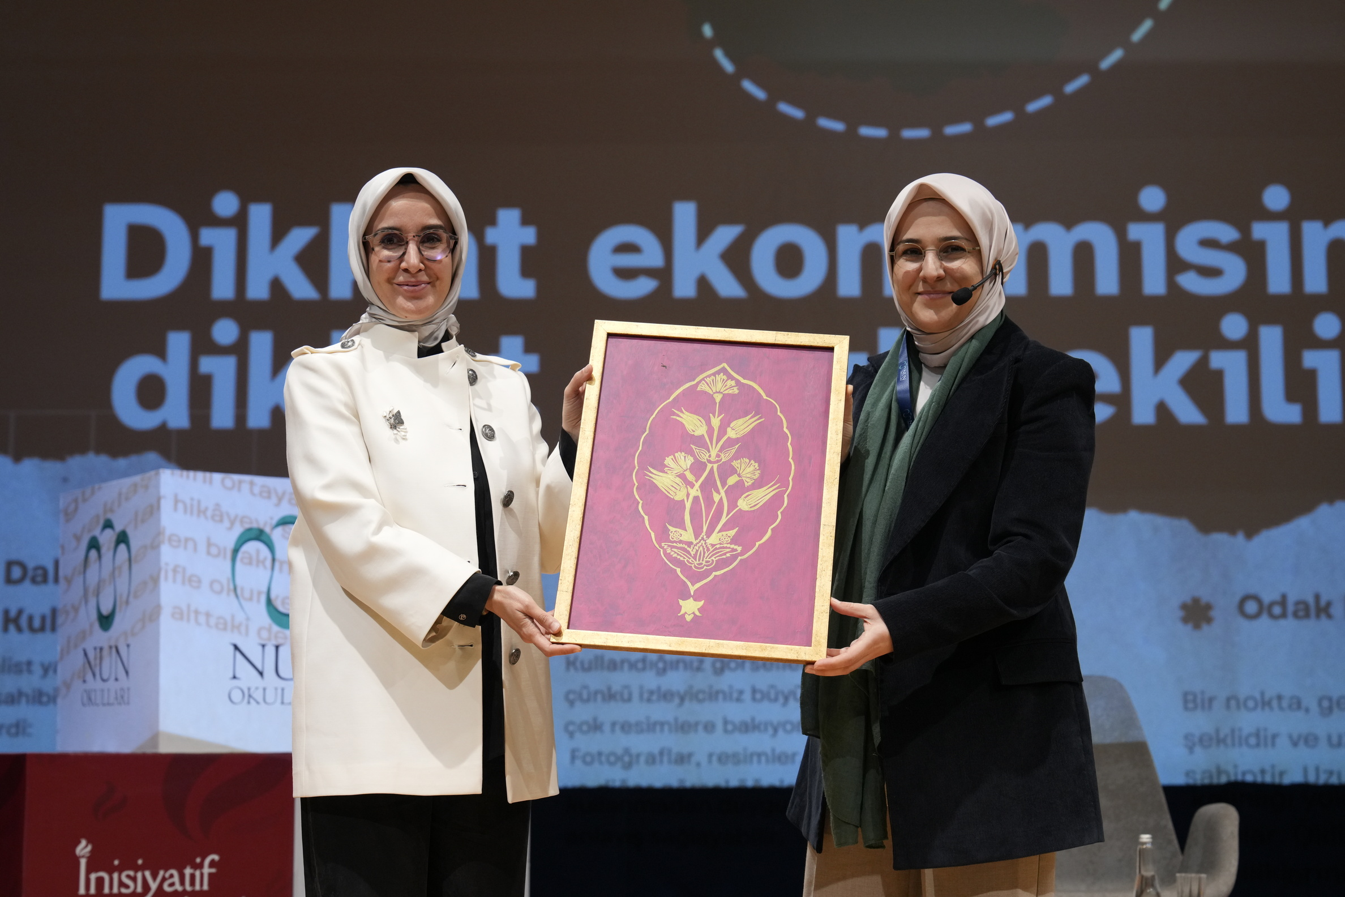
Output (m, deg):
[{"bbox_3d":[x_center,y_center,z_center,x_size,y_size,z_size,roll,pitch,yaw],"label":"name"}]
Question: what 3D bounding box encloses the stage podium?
[{"bbox_3d":[-1.232,0.473,6.082,0.710,0.720,0.710,5,-9,-36],"label":"stage podium"}]

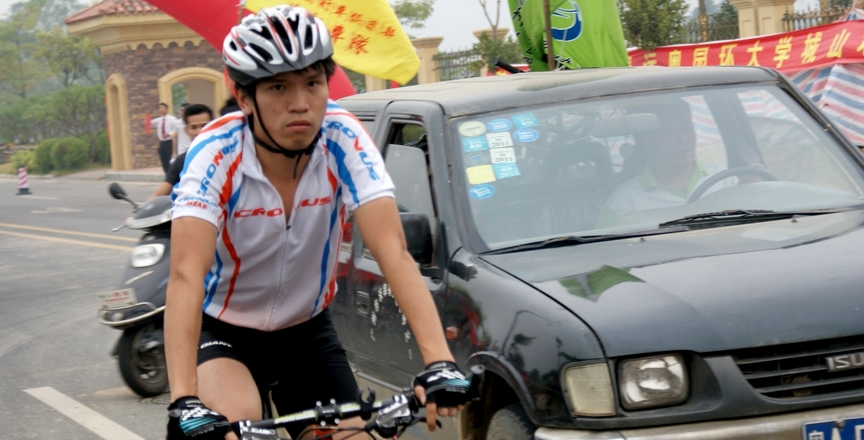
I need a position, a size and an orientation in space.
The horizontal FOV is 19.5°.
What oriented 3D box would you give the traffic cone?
[{"bbox_3d":[-9.256,-0.928,56.983,0.330,0.660,0.330,-5,3,0],"label":"traffic cone"}]

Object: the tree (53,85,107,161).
[{"bbox_3d":[-10.481,-2.941,76.000,2.400,2.350,2.400,-5,3,0],"label":"tree"}]

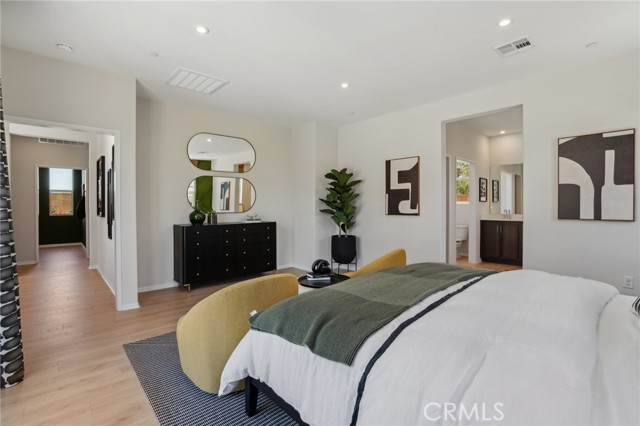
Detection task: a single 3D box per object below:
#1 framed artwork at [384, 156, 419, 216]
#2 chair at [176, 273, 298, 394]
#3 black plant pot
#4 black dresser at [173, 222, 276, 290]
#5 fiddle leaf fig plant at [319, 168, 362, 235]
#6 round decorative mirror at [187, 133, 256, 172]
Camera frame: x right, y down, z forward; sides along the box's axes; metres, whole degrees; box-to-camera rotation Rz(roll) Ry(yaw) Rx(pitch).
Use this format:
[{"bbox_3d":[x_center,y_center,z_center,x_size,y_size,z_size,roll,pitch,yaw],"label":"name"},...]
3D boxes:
[{"bbox_3d":[1.321,-0.409,4.547,0.580,0.910,0.040,1,2,44],"label":"framed artwork"},{"bbox_3d":[-0.641,0.817,2.192,0.754,0.704,0.785,1,2,44],"label":"chair"},{"bbox_3d":[0.425,0.658,5.080,0.453,0.518,0.453,0,1,0],"label":"black plant pot"},{"bbox_3d":[-1.471,0.647,4.638,1.458,0.936,0.453,-1,2,-39],"label":"black dresser"},{"bbox_3d":[0.375,-0.198,5.080,0.734,1.193,0.694,0,1,0],"label":"fiddle leaf fig plant"},{"bbox_3d":[-1.582,-0.978,4.711,1.154,0.595,0.030,-1,2,-39],"label":"round decorative mirror"}]

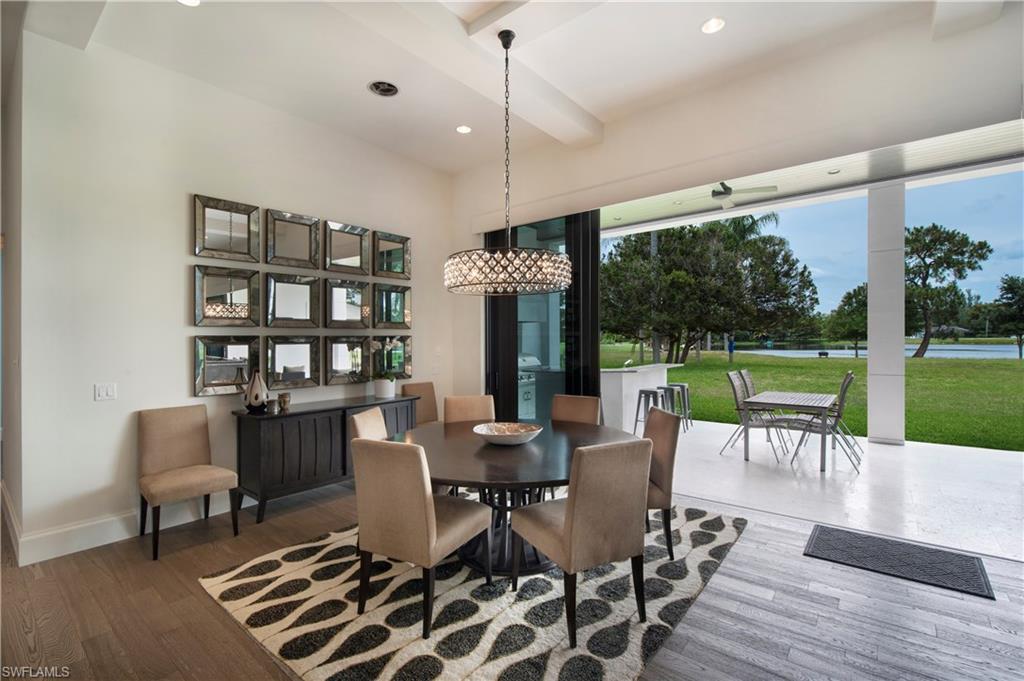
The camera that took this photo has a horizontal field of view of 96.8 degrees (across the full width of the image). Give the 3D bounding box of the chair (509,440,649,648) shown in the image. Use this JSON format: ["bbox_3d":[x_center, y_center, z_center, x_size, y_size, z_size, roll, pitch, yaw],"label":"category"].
[{"bbox_3d":[0.359,0.992,2.523,0.520,0.960,0.610,-1,0,-28],"label":"chair"}]

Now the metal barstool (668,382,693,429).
[{"bbox_3d":[2.806,1.098,7.652,0.410,0.710,0.410,0,0,38],"label":"metal barstool"}]

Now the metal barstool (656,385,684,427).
[{"bbox_3d":[2.459,1.103,7.180,0.410,0.710,0.410,0,0,38],"label":"metal barstool"}]

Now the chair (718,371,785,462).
[{"bbox_3d":[3.159,0.957,5.910,0.728,1.072,0.557,-1,0,38],"label":"chair"}]

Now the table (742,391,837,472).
[{"bbox_3d":[3.564,1.096,5.766,0.850,0.720,1.400,0,0,38],"label":"table"}]

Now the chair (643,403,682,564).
[{"bbox_3d":[0.814,1.009,3.308,0.667,0.973,0.543,0,0,-4],"label":"chair"}]

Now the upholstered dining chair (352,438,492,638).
[{"bbox_3d":[-0.505,1.014,2.637,0.543,0.973,0.667,0,0,27],"label":"upholstered dining chair"}]

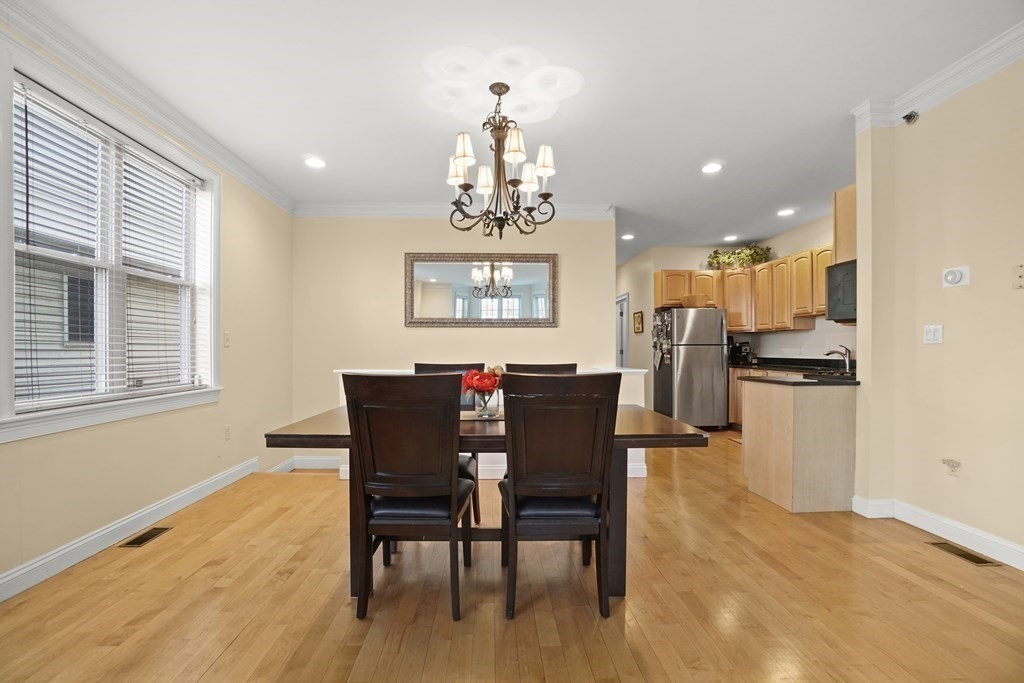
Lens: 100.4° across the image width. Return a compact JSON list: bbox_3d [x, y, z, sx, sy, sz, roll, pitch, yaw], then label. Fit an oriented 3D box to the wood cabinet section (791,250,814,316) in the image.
[{"bbox_3d":[3.778,-0.708,5.333,0.320,0.775,0.380,0,-1,-2],"label":"wood cabinet section"}]

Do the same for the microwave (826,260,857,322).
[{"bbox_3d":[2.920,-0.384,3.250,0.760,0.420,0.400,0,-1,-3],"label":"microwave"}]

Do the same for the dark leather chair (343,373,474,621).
[{"bbox_3d":[-0.440,0.660,1.995,0.490,1.030,0.590,0,-1,0],"label":"dark leather chair"}]

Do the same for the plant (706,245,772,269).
[{"bbox_3d":[3.381,-1.229,6.355,0.840,0.380,0.400,-1,-1,37],"label":"plant"}]

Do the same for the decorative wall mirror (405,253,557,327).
[{"bbox_3d":[-0.347,-0.584,4.850,1.745,0.850,0.040,0,-1,-3],"label":"decorative wall mirror"}]

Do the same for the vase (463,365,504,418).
[{"bbox_3d":[-0.185,0.280,2.429,0.220,0.290,0.200,0,-1,-3],"label":"vase"}]

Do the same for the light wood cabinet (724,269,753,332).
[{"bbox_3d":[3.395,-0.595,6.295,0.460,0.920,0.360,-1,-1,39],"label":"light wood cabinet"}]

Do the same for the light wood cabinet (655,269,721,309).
[{"bbox_3d":[2.690,-0.780,6.540,0.915,0.550,0.320,0,-1,-3],"label":"light wood cabinet"}]

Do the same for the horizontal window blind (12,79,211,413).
[{"bbox_3d":[-2.387,-0.439,2.675,0.130,1.630,1.470,0,-1,-3],"label":"horizontal window blind"}]

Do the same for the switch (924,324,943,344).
[{"bbox_3d":[2.585,-0.045,2.620,0.012,0.116,0.116,0,-1,-3],"label":"switch"}]

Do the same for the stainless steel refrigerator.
[{"bbox_3d":[2.555,0.394,6.181,0.765,1.685,0.730,0,-1,-3],"label":"stainless steel refrigerator"}]

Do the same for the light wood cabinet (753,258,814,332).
[{"bbox_3d":[3.685,-0.604,5.788,0.320,0.920,0.760,0,-1,-3],"label":"light wood cabinet"}]

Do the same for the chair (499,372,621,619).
[{"bbox_3d":[0.192,0.660,2.000,0.490,1.030,0.590,0,-1,-2],"label":"chair"}]

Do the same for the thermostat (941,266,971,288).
[{"bbox_3d":[2.589,-0.379,2.502,0.035,0.110,0.140,0,-1,-3],"label":"thermostat"}]

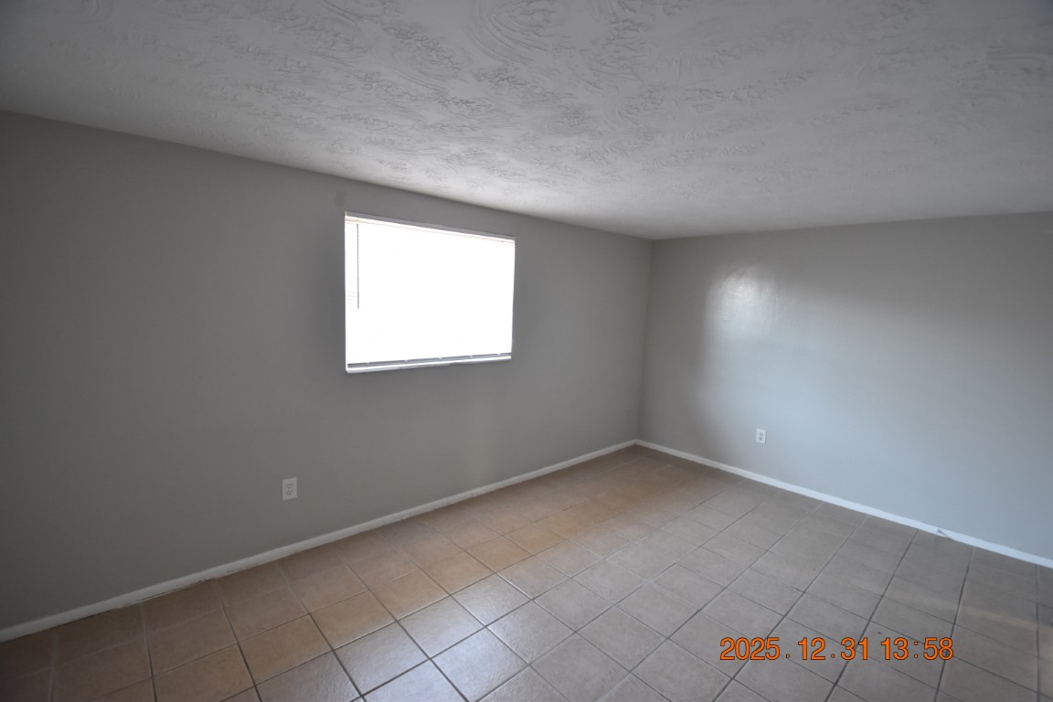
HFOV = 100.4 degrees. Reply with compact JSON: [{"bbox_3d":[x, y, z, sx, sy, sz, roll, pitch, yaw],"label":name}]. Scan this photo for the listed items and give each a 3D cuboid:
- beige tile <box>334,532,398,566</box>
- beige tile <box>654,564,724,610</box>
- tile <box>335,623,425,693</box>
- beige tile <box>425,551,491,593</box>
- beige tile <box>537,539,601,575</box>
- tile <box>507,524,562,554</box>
[{"bbox_3d":[-1.047,1.274,2.852,0.306,0.010,0.306,-2,7,-42],"label":"beige tile"},{"bbox_3d":[0.939,1.365,2.555,0.306,0.010,0.306,-2,7,-42],"label":"beige tile"},{"bbox_3d":[-0.644,1.345,1.939,0.303,0.010,0.303,-2,7,-42],"label":"tile"},{"bbox_3d":[-0.394,1.303,2.581,0.302,0.010,0.302,-3,8,-42],"label":"beige tile"},{"bbox_3d":[0.274,1.308,2.768,0.302,0.010,0.302,-3,8,-42],"label":"beige tile"},{"bbox_3d":[0.061,1.296,3.033,0.306,0.010,0.306,-2,7,-42],"label":"tile"}]

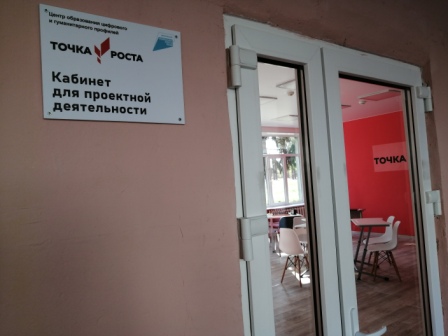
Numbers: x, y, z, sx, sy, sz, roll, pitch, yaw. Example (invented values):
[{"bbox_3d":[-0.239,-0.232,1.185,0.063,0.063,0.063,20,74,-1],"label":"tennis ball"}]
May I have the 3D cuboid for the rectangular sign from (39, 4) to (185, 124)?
[{"bbox_3d":[-0.299,-0.281,1.004,0.400,0.297,0.010,-2,-3,-33],"label":"rectangular sign"}]

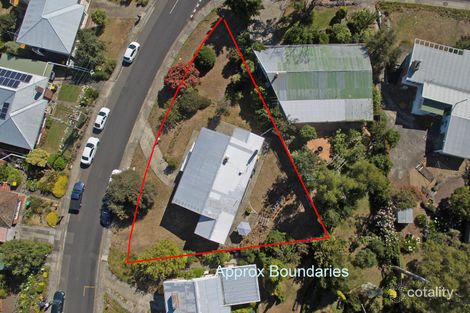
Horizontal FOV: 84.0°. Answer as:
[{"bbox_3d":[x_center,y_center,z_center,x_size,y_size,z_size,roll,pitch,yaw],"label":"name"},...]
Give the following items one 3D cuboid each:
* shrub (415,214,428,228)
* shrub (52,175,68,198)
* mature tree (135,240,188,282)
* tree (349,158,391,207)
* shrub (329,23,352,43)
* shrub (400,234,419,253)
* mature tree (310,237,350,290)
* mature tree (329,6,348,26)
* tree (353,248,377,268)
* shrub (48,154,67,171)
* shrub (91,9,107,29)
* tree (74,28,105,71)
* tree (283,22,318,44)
[{"bbox_3d":[31.730,10.970,44.400,2.100,1.800,2.100,0,90,0],"label":"shrub"},{"bbox_3d":[-32.300,5.560,48.400,2.300,1.700,4.000,17,90,0],"label":"shrub"},{"bbox_3d":[-11.899,16.945,42.459,8.564,4.500,6.502,0,81,-1],"label":"mature tree"},{"bbox_3d":[22.010,4.140,42.400,6.300,6.000,6.800,0,90,0],"label":"tree"},{"bbox_3d":[18.040,-21.000,44.200,3.400,2.600,3.100,0,90,0],"label":"shrub"},{"bbox_3d":[27.758,13.833,41.533,2.660,1.500,2.750,0,81,1],"label":"shrub"},{"bbox_3d":[14.432,16.155,39.713,5.600,6.500,7.650,0,81,1],"label":"mature tree"},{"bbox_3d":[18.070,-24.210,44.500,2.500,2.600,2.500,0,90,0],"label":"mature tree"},{"bbox_3d":[21.998,17.310,44.354,3.905,2.000,3.323,0,81,-1],"label":"tree"},{"bbox_3d":[-32.807,1.104,48.253,3.120,1.800,2.980,0,81,1],"label":"shrub"},{"bbox_3d":[-25.696,-26.140,49.376,2.864,3.200,3.419,0,81,-1],"label":"shrub"},{"bbox_3d":[-27.176,-20.146,49.242,5.180,5.500,7.880,0,81,1],"label":"tree"},{"bbox_3d":[11.795,-22.144,47.095,6.400,4.200,3.280,0,81,1],"label":"tree"}]

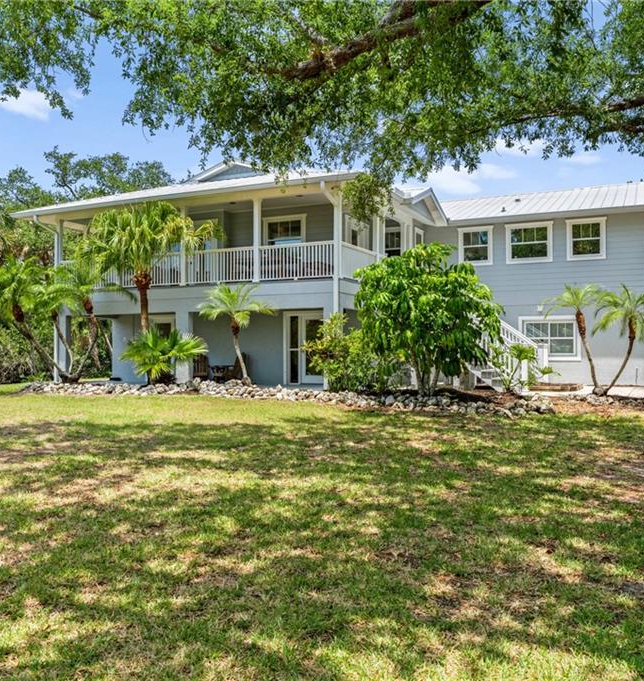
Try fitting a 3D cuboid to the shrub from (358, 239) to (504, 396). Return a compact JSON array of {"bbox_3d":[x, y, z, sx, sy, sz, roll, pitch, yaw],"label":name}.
[{"bbox_3d":[2.628,-0.548,17.700,3.600,3.800,3.400,0,-1,25],"label":"shrub"}]

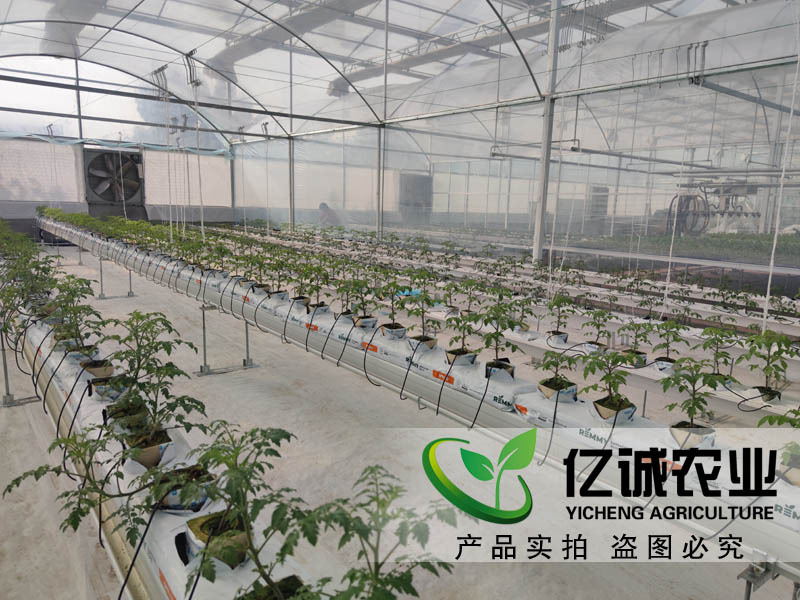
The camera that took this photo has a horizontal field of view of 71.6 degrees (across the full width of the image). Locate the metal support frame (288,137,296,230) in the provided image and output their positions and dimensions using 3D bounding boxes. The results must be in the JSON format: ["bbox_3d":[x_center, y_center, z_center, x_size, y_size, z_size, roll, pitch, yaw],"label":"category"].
[{"bbox_3d":[-2.884,-2.790,14.764,0.100,2.960,0.100,-6,13,-38],"label":"metal support frame"}]

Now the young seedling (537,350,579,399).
[{"bbox_3d":[0.589,0.280,2.060,0.130,0.182,0.130,-6,13,-38],"label":"young seedling"}]

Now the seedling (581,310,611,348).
[{"bbox_3d":[1.221,0.175,3.415,0.180,0.226,0.180,6,11,20],"label":"seedling"}]

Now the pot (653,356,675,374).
[{"bbox_3d":[1.470,0.357,3.080,0.105,0.064,0.105,-6,13,-38],"label":"pot"}]

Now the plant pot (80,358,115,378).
[{"bbox_3d":[-1.145,0.275,2.104,0.100,0.068,0.100,-6,13,-38],"label":"plant pot"}]

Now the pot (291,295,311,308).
[{"bbox_3d":[-0.647,0.018,3.625,0.100,0.068,0.100,6,11,21],"label":"pot"}]

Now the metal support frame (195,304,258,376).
[{"bbox_3d":[-1.456,0.302,4.694,0.529,0.579,0.064,-6,13,-38],"label":"metal support frame"}]

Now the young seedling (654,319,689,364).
[{"bbox_3d":[1.500,0.230,3.067,0.185,0.235,0.185,7,12,26],"label":"young seedling"}]

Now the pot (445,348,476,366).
[{"bbox_3d":[0.272,0.262,2.464,0.105,0.064,0.105,-6,13,-38],"label":"pot"}]

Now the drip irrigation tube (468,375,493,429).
[{"bbox_3d":[0.342,0.417,2.286,0.082,0.250,0.071,-6,13,-38],"label":"drip irrigation tube"}]

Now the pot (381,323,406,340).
[{"bbox_3d":[-0.046,0.171,2.917,0.105,0.064,0.105,-6,13,-38],"label":"pot"}]

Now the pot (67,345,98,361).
[{"bbox_3d":[-1.330,0.235,2.320,0.100,0.061,0.100,-6,13,-38],"label":"pot"}]

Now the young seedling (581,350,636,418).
[{"bbox_3d":[0.708,0.288,1.868,0.170,0.235,0.170,-6,13,-38],"label":"young seedling"}]

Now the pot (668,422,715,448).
[{"bbox_3d":[0.889,0.416,1.692,0.099,0.056,0.099,-5,12,-33],"label":"pot"}]

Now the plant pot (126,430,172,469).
[{"bbox_3d":[-0.667,0.404,1.488,0.100,0.061,0.100,-6,13,-38],"label":"plant pot"}]

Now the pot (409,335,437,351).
[{"bbox_3d":[0.111,0.219,2.672,0.100,0.061,0.100,-6,13,-38],"label":"pot"}]

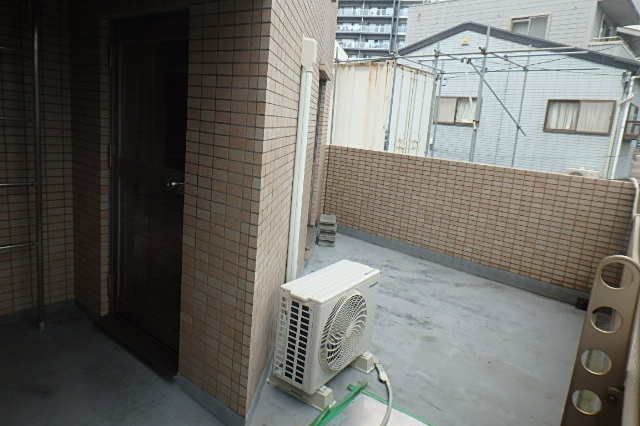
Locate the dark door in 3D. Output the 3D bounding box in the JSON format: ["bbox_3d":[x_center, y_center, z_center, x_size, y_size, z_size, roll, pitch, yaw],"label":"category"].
[{"bbox_3d":[-0.918,-0.125,2.293,0.750,1.755,0.080,14,14,34],"label":"dark door"}]

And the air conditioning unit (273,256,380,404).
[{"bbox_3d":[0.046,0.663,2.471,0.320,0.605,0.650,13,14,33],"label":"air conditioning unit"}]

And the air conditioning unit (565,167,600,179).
[{"bbox_3d":[7.344,-0.913,11.946,0.820,0.570,0.300,16,16,41],"label":"air conditioning unit"}]

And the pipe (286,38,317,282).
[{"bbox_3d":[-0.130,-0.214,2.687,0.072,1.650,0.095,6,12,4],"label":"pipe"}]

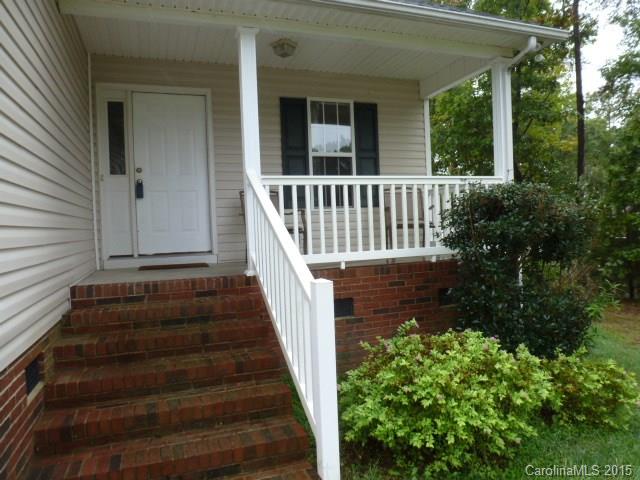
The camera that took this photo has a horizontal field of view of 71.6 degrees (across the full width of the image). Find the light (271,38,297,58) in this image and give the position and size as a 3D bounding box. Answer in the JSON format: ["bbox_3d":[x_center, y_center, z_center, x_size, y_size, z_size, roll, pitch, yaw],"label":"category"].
[{"bbox_3d":[-0.432,-2.250,5.289,0.310,0.155,0.310,-2,2,-17],"label":"light"}]

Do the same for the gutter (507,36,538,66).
[{"bbox_3d":[2.348,-2.188,5.167,0.100,0.250,0.440,-2,2,-17],"label":"gutter"}]

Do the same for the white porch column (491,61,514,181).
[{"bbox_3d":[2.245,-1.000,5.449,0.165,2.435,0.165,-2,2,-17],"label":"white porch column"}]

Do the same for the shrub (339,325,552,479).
[{"bbox_3d":[0.886,1.110,3.557,1.520,0.920,1.280,-2,2,-17],"label":"shrub"}]

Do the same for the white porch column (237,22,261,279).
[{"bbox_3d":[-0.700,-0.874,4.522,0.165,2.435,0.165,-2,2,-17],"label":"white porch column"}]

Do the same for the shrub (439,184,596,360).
[{"bbox_3d":[2.052,0.470,4.666,1.500,2.050,1.350,-2,2,-17],"label":"shrub"}]

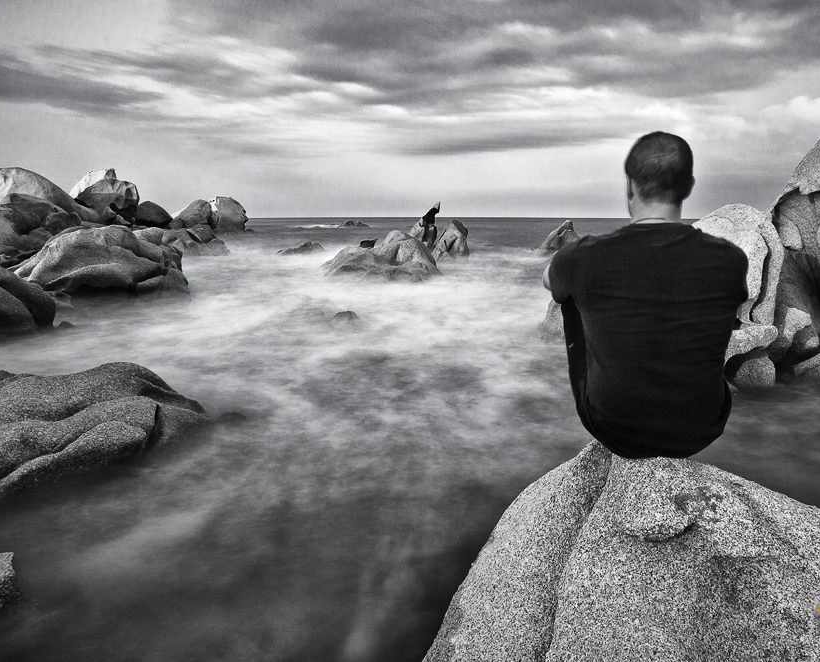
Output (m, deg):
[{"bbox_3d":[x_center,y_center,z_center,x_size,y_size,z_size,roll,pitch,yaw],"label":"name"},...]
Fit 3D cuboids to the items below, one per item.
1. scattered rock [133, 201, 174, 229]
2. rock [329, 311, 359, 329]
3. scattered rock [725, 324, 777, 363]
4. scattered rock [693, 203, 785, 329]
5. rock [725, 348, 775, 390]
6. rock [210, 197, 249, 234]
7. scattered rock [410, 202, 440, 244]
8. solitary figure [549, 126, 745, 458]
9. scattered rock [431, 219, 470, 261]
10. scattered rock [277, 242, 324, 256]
[{"bbox_3d":[-12.956,-5.885,35.000,1.843,1.414,1.632,-3,10,-20],"label":"scattered rock"},{"bbox_3d":[-1.192,-0.212,12.800,0.532,0.326,0.443,-1,9,-5],"label":"rock"},{"bbox_3d":[4.250,0.163,8.700,0.723,0.504,0.603,5,10,26],"label":"scattered rock"},{"bbox_3d":[3.850,-0.823,8.478,1.300,1.500,1.300,4,10,24],"label":"scattered rock"},{"bbox_3d":[3.830,0.350,7.808,0.500,0.420,0.480,4,10,25],"label":"rock"},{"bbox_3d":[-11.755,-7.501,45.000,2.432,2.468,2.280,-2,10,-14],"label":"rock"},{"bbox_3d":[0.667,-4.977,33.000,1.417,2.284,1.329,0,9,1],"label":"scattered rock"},{"bbox_3d":[0.645,-0.116,1.987,0.510,0.840,0.660,1,9,7],"label":"solitary figure"},{"bbox_3d":[1.750,-3.932,29.755,1.650,1.750,1.600,0,9,3],"label":"scattered rock"},{"bbox_3d":[-5.400,-4.012,33.794,2.200,0.680,1.500,-1,9,-9],"label":"scattered rock"}]

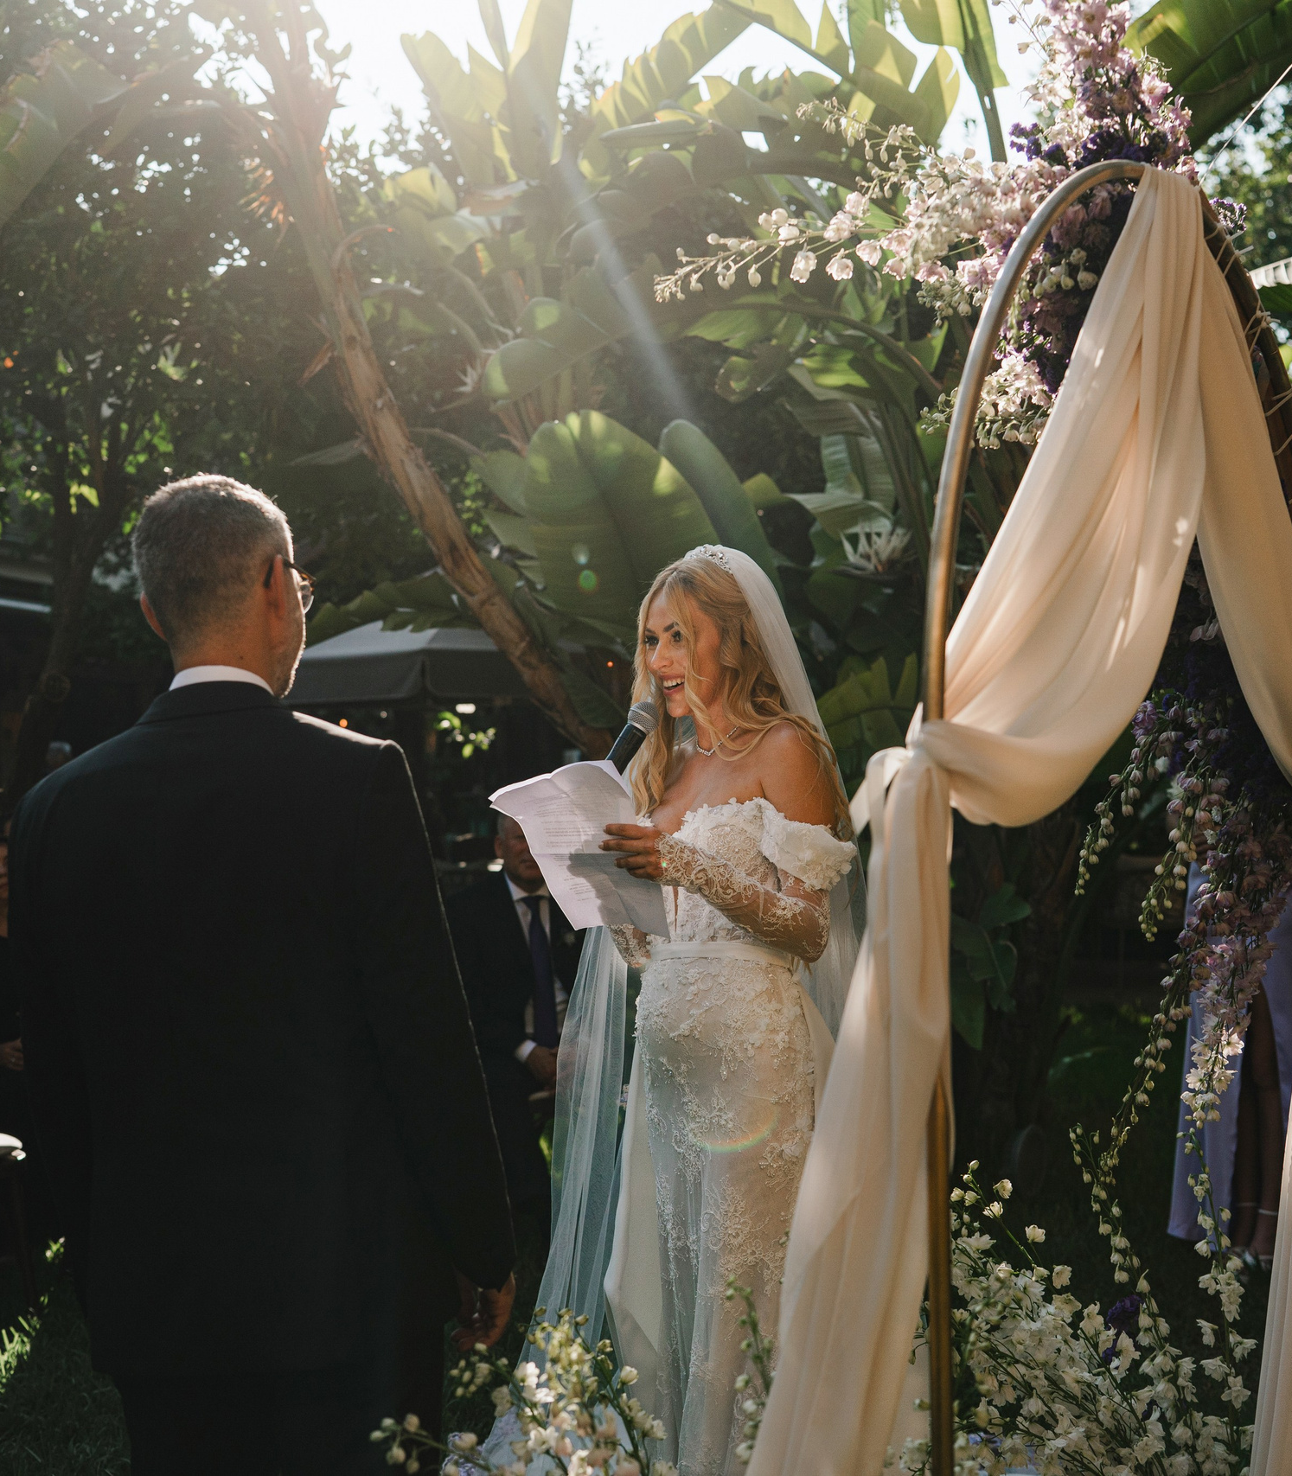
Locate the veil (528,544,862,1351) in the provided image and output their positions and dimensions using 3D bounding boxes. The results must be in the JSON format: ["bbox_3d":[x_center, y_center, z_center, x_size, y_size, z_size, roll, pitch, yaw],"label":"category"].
[{"bbox_3d":[0.062,0.439,3.450,0.580,1.500,0.480,1,3,45],"label":"veil"}]

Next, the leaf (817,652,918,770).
[{"bbox_3d":[0.676,-0.076,6.500,0.500,0.400,0.250,-1,2,6],"label":"leaf"}]

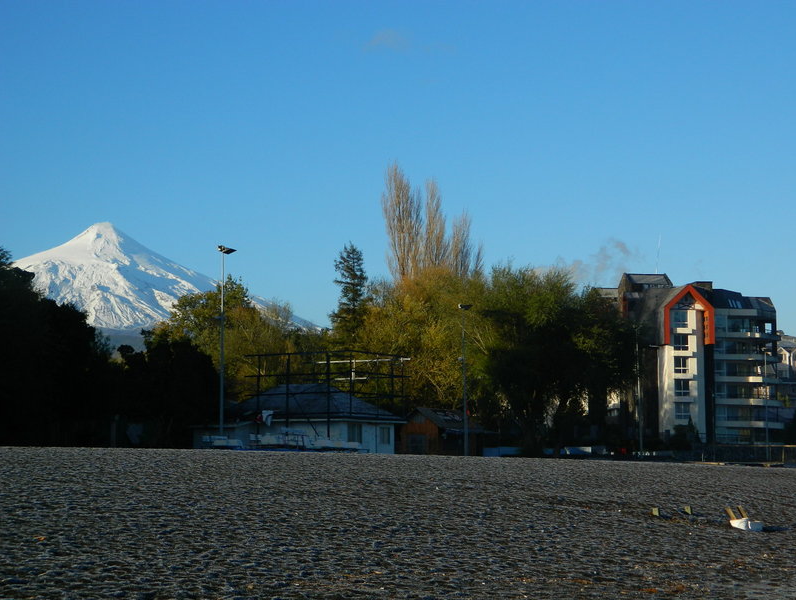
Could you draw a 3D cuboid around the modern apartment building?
[{"bbox_3d":[35.613,7.337,193.000,17.600,20.000,17.000,0,-6,0],"label":"modern apartment building"}]

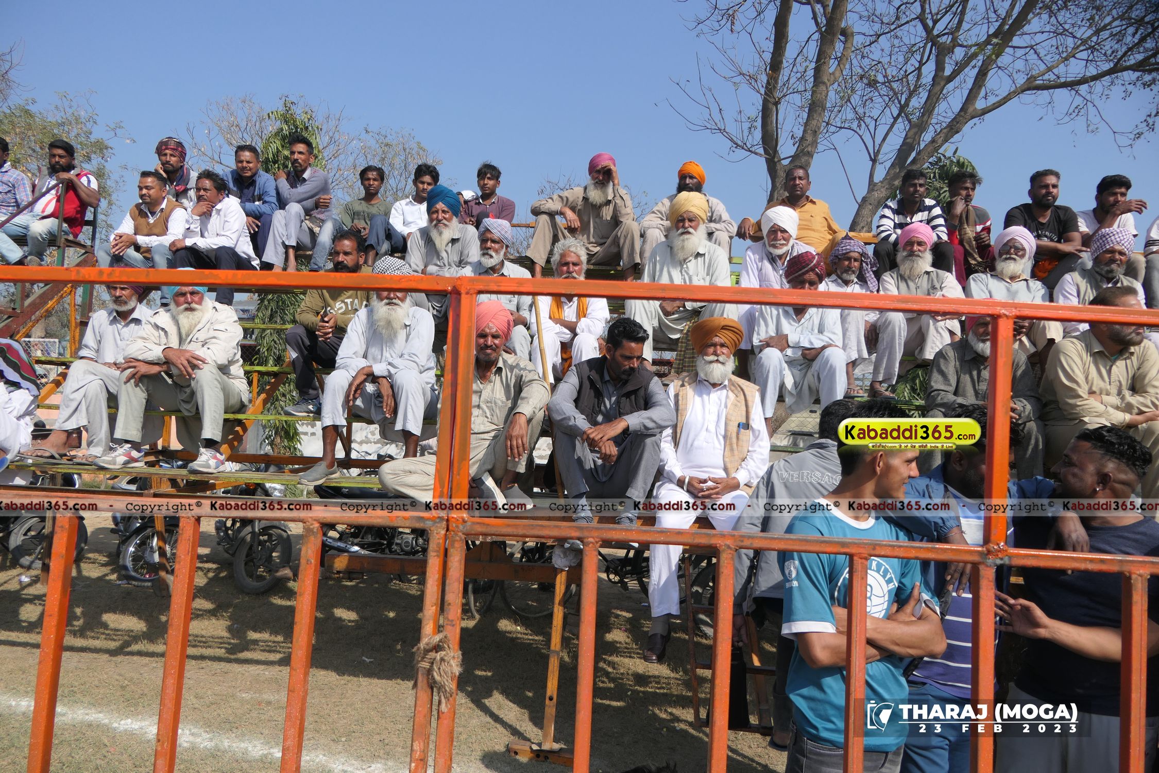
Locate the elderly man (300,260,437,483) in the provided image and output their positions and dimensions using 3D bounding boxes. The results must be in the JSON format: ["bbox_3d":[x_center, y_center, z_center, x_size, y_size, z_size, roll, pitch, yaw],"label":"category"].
[{"bbox_3d":[-1.047,-0.114,3.914,0.560,1.145,0.820,3,-4,2],"label":"elderly man"}]

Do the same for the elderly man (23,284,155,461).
[{"bbox_3d":[-2.756,-0.148,4.400,0.520,1.100,0.760,4,-4,-7],"label":"elderly man"}]

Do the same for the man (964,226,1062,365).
[{"bbox_3d":[2.492,-0.409,4.396,0.520,1.116,0.800,2,-5,20],"label":"man"}]

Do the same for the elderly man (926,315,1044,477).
[{"bbox_3d":[2.169,0.067,4.163,0.580,1.170,0.700,1,-4,22],"label":"elderly man"}]

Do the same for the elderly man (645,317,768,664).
[{"bbox_3d":[0.640,0.432,3.741,0.570,1.600,0.720,2,-4,13],"label":"elderly man"}]

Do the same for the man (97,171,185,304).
[{"bbox_3d":[-2.940,-0.922,5.200,0.560,0.990,0.680,4,-4,-11],"label":"man"}]

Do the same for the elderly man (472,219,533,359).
[{"bbox_3d":[-0.486,-0.376,4.360,0.500,1.236,0.800,2,-4,15],"label":"elderly man"}]

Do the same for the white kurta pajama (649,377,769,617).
[{"bbox_3d":[0.638,0.492,3.737,0.560,1.120,0.660,2,-4,13],"label":"white kurta pajama"}]

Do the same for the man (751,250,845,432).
[{"bbox_3d":[1.166,-0.288,4.154,0.500,0.937,0.720,3,-4,12],"label":"man"}]

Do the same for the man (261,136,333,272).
[{"bbox_3d":[-1.977,-1.252,5.450,0.480,1.133,0.700,3,-4,-3],"label":"man"}]

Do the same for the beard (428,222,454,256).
[{"bbox_3d":[-0.862,-0.922,4.824,0.170,0.220,0.140,3,-4,2],"label":"beard"}]

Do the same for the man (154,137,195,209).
[{"bbox_3d":[-3.077,-1.296,5.753,0.520,1.216,0.800,4,-4,0],"label":"man"}]

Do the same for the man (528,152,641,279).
[{"bbox_3d":[0.032,-1.127,5.444,0.660,1.143,0.800,3,-4,6],"label":"man"}]

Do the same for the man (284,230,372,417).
[{"bbox_3d":[-1.489,-0.389,4.680,0.550,1.152,0.750,3,-4,-2],"label":"man"}]

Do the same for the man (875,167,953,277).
[{"bbox_3d":[2.302,-0.984,5.330,0.530,1.104,0.700,2,-4,20],"label":"man"}]

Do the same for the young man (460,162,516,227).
[{"bbox_3d":[-0.666,-1.123,5.600,0.470,1.043,0.700,3,-4,-3],"label":"young man"}]

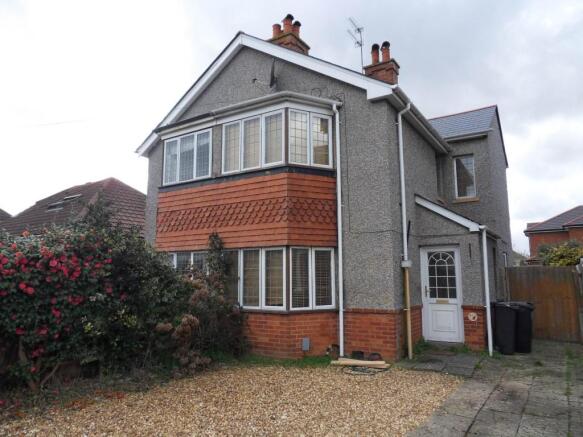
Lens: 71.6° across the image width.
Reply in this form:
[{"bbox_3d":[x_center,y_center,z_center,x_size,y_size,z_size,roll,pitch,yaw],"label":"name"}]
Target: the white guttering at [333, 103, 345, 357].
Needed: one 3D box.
[{"bbox_3d":[0.954,0.115,8.035,0.090,5.061,0.120,-5,-9,33],"label":"white guttering"}]

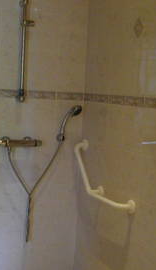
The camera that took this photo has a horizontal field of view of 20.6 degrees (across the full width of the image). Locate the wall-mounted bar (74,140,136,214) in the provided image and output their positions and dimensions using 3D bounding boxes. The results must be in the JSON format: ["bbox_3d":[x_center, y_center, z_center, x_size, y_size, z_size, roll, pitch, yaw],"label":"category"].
[{"bbox_3d":[0.153,0.243,2.668,0.090,0.345,0.635,0,7,-29],"label":"wall-mounted bar"}]

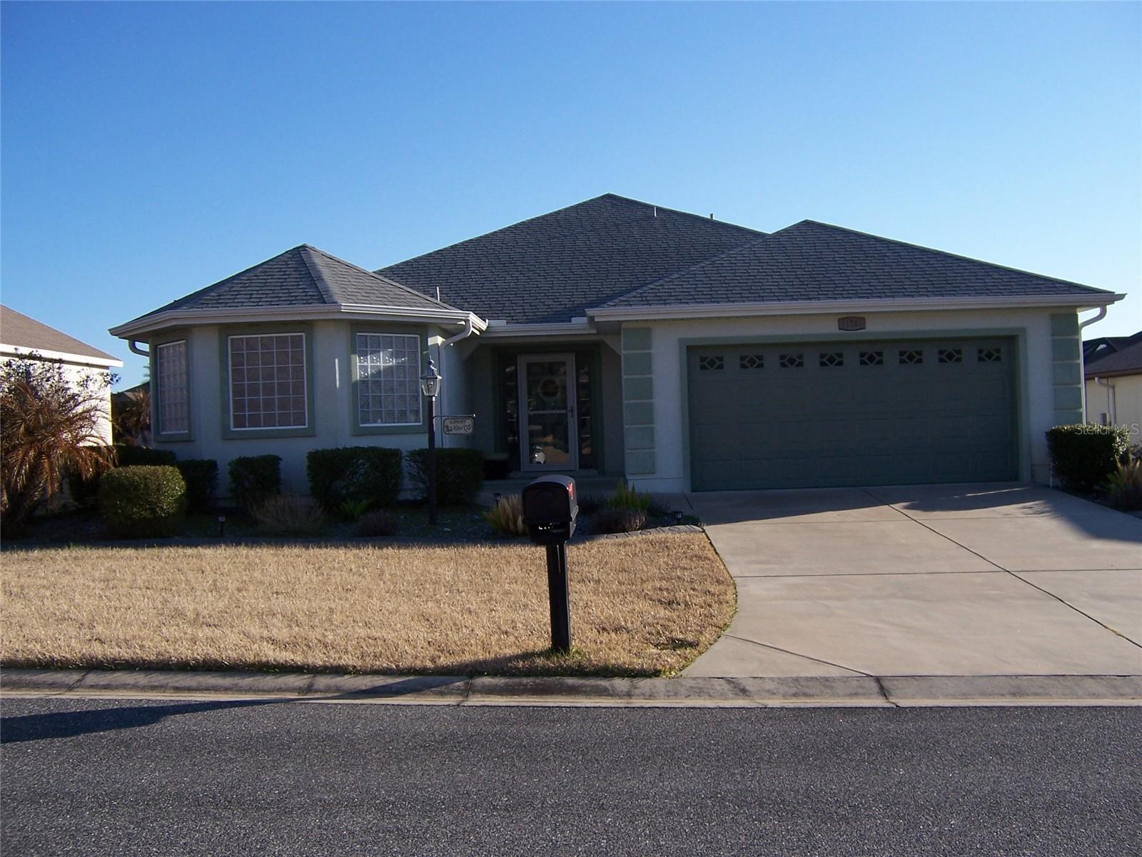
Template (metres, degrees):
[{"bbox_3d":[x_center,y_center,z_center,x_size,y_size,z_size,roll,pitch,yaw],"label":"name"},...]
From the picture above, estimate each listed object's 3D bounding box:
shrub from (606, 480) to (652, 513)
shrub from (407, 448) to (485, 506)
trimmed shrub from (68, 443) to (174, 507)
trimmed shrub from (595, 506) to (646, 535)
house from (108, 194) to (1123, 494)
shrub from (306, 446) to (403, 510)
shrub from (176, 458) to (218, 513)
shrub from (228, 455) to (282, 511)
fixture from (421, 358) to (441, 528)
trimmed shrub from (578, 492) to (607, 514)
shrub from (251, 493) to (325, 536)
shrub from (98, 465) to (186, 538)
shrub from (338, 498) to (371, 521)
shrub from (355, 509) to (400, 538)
[{"bbox_3d":[0.732,0.872,13.800,0.557,0.430,0.500,-2,-1,0],"label":"shrub"},{"bbox_3d":[-1.708,0.657,14.950,1.020,0.779,0.800,-2,-1,0],"label":"shrub"},{"bbox_3d":[-6.277,0.649,15.196,1.350,0.880,0.900,-2,-1,0],"label":"trimmed shrub"},{"bbox_3d":[0.587,1.067,12.789,0.590,0.320,0.550,-2,-1,0],"label":"trimmed shrub"},{"bbox_3d":[0.580,-2.089,22.474,14.600,6.370,16.500,-2,-1,0],"label":"house"},{"bbox_3d":[-2.762,0.630,13.895,1.206,0.792,0.900,-2,-1,0],"label":"shrub"},{"bbox_3d":[-4.971,0.753,14.400,0.570,0.689,0.620,-2,-1,0],"label":"shrub"},{"bbox_3d":[-4.168,0.717,14.400,0.650,0.734,0.650,-2,-1,0],"label":"shrub"},{"bbox_3d":[-1.647,0.146,12.800,0.230,1.971,0.230,-2,-1,0],"label":"fixture"},{"bbox_3d":[0.250,0.969,14.190,0.440,0.288,0.420,-2,-1,0],"label":"trimmed shrub"},{"bbox_3d":[-3.358,1.017,12.950,0.830,0.473,0.750,-2,-1,0],"label":"shrub"},{"bbox_3d":[-5.056,0.843,12.850,0.950,0.827,0.920,-2,-1,0],"label":"shrub"},{"bbox_3d":[-2.706,1.010,13.650,0.390,0.273,0.380,-2,-1,0],"label":"shrub"},{"bbox_3d":[-2.163,1.054,12.190,0.494,0.315,0.480,-2,-1,0],"label":"shrub"}]

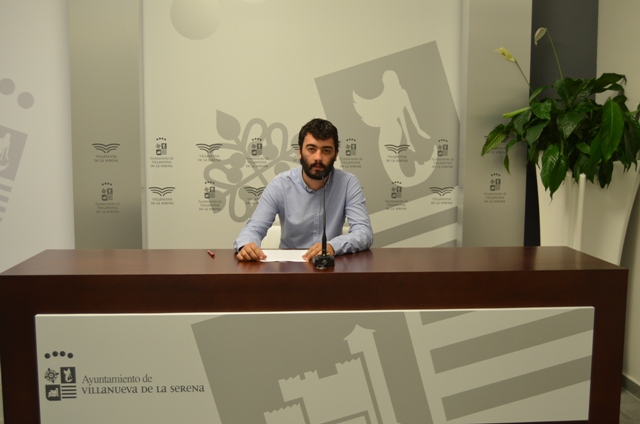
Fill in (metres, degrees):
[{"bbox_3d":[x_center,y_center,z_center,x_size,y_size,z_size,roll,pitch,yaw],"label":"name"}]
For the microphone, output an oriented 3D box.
[{"bbox_3d":[0.012,0.026,2.510,0.080,0.345,0.150,0,6,-3],"label":"microphone"}]

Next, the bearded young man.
[{"bbox_3d":[-0.060,0.262,2.910,0.550,1.300,0.700,0,6,-2],"label":"bearded young man"}]

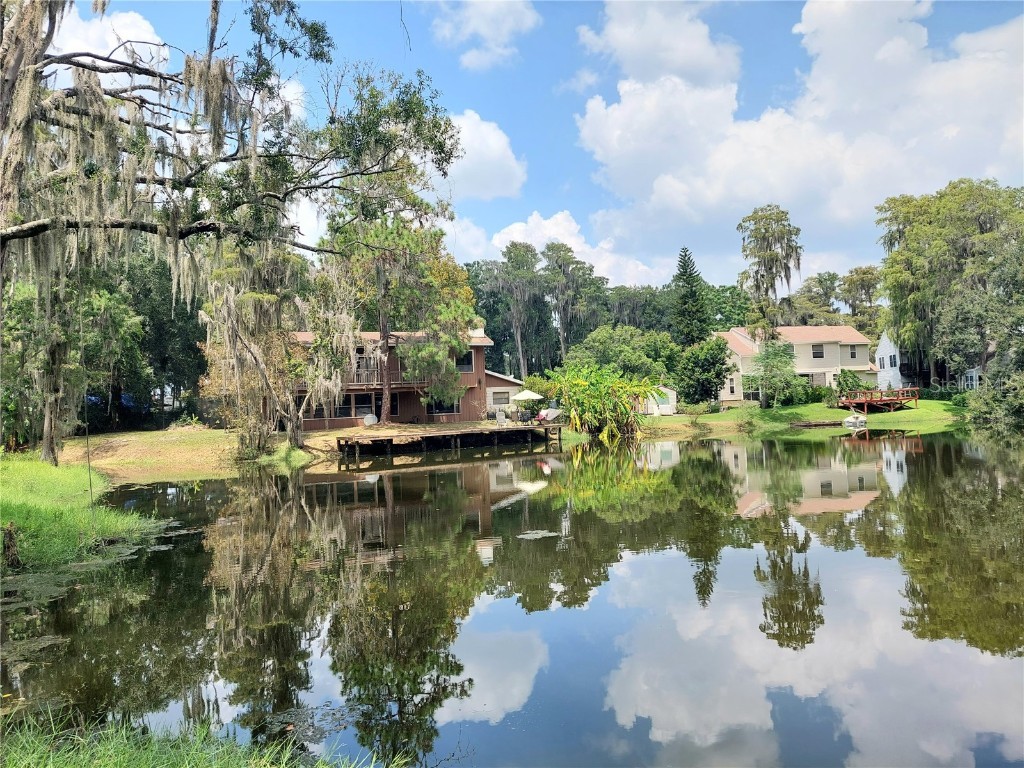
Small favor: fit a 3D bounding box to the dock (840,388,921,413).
[{"bbox_3d":[29.504,1.490,57.136,4.490,1.880,3.570,-2,-2,-9],"label":"dock"}]

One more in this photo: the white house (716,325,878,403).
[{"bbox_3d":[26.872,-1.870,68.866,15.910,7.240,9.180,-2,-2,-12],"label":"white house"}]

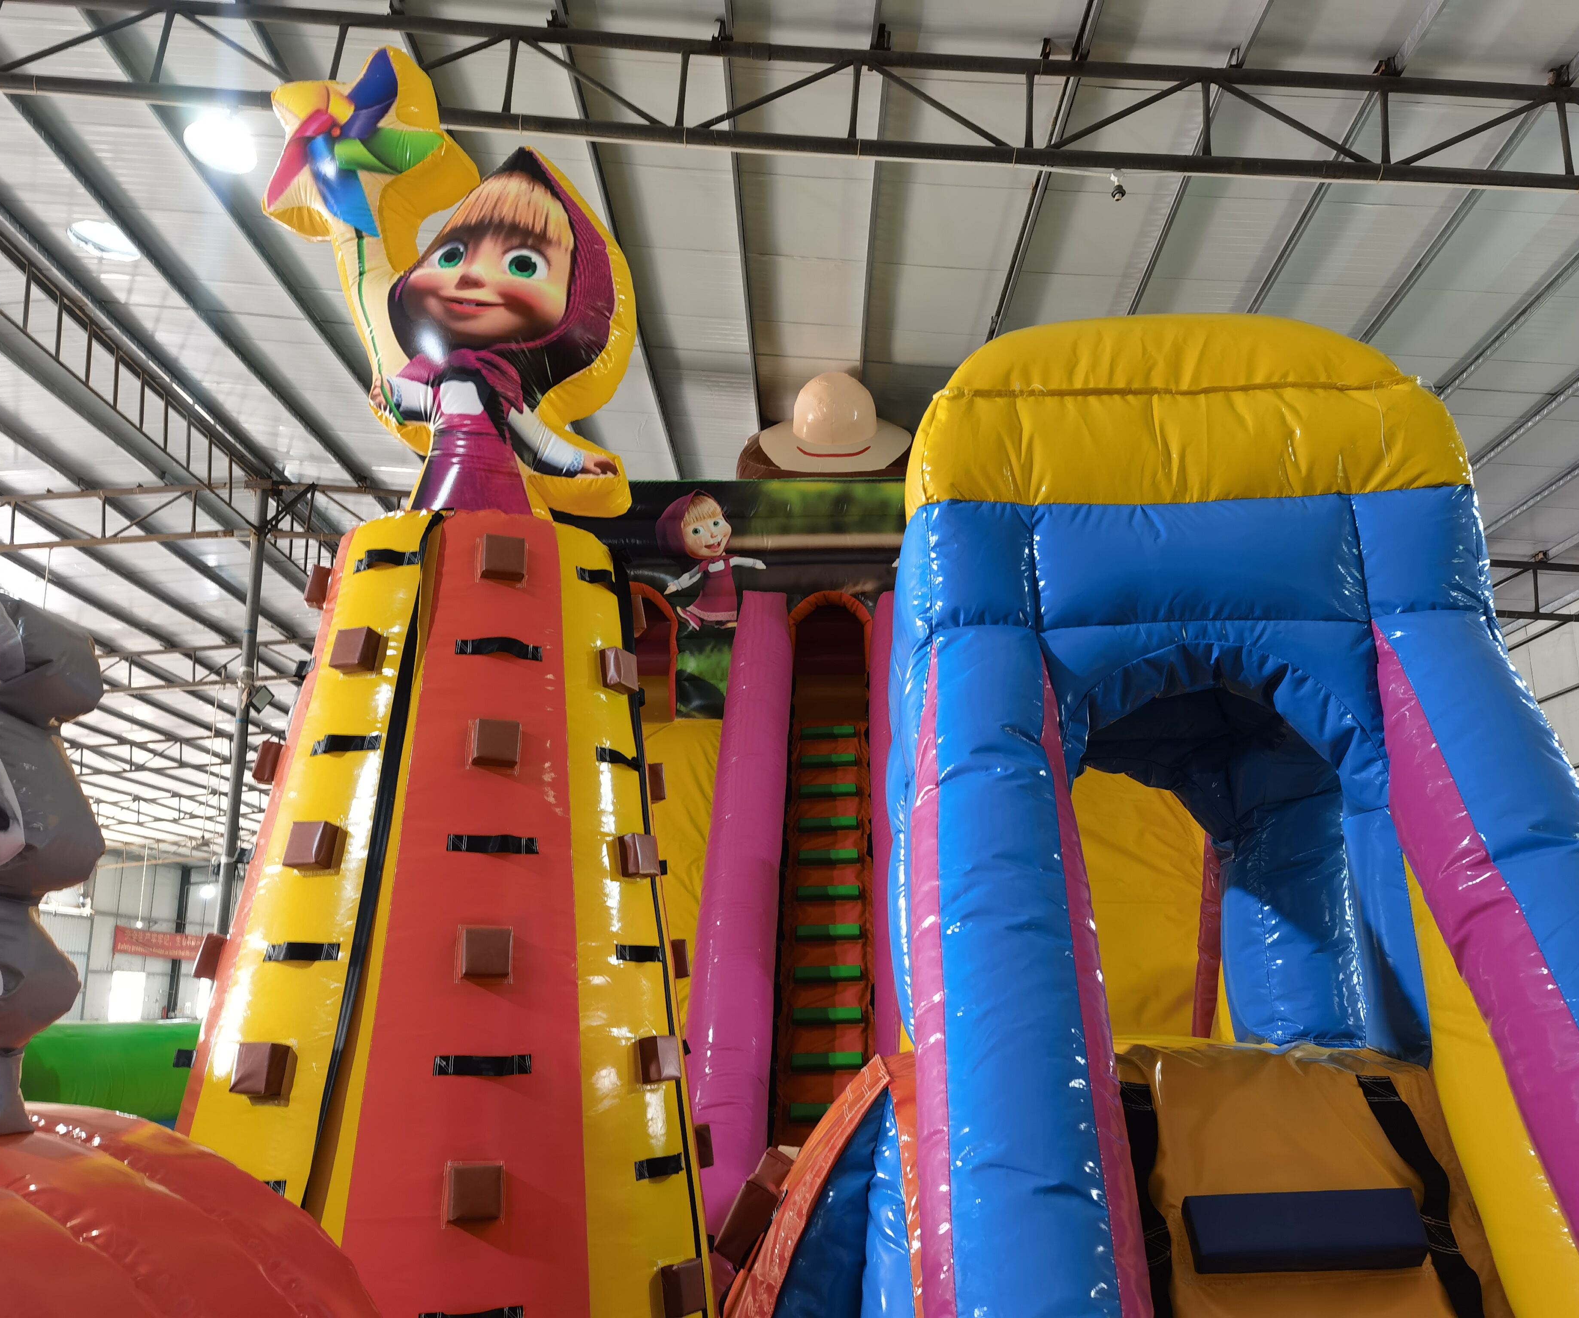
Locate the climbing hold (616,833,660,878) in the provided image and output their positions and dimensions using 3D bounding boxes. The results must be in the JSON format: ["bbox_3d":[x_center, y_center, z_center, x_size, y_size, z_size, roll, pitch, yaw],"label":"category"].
[{"bbox_3d":[-0.492,0.639,4.454,0.085,0.145,0.145,-16,-18,21],"label":"climbing hold"}]

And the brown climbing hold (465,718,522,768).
[{"bbox_3d":[-0.906,0.259,4.200,0.145,0.145,0.085,4,-23,-17],"label":"brown climbing hold"}]

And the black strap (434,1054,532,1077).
[{"bbox_3d":[-0.864,1.145,3.864,0.270,0.053,0.035,4,-23,-17],"label":"black strap"}]

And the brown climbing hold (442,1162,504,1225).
[{"bbox_3d":[-0.855,1.442,3.712,0.145,0.145,0.085,4,-23,-17],"label":"brown climbing hold"}]

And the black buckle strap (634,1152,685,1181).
[{"bbox_3d":[-0.390,1.535,4.146,0.035,0.053,0.270,-16,-19,23],"label":"black buckle strap"}]

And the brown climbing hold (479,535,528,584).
[{"bbox_3d":[-0.928,-0.324,4.443,0.145,0.145,0.085,4,-23,-17],"label":"brown climbing hold"}]

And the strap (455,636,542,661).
[{"bbox_3d":[-0.922,-0.032,4.348,0.270,0.053,0.035,4,-23,-17],"label":"strap"}]

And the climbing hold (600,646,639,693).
[{"bbox_3d":[-0.579,0.038,4.662,0.085,0.145,0.145,-16,-18,21],"label":"climbing hold"}]

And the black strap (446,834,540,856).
[{"bbox_3d":[-0.887,0.558,4.107,0.270,0.053,0.035,4,-23,-17],"label":"black strap"}]

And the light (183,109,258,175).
[{"bbox_3d":[-3.718,-3.430,9.000,0.450,0.300,0.450,0,-13,0],"label":"light"}]

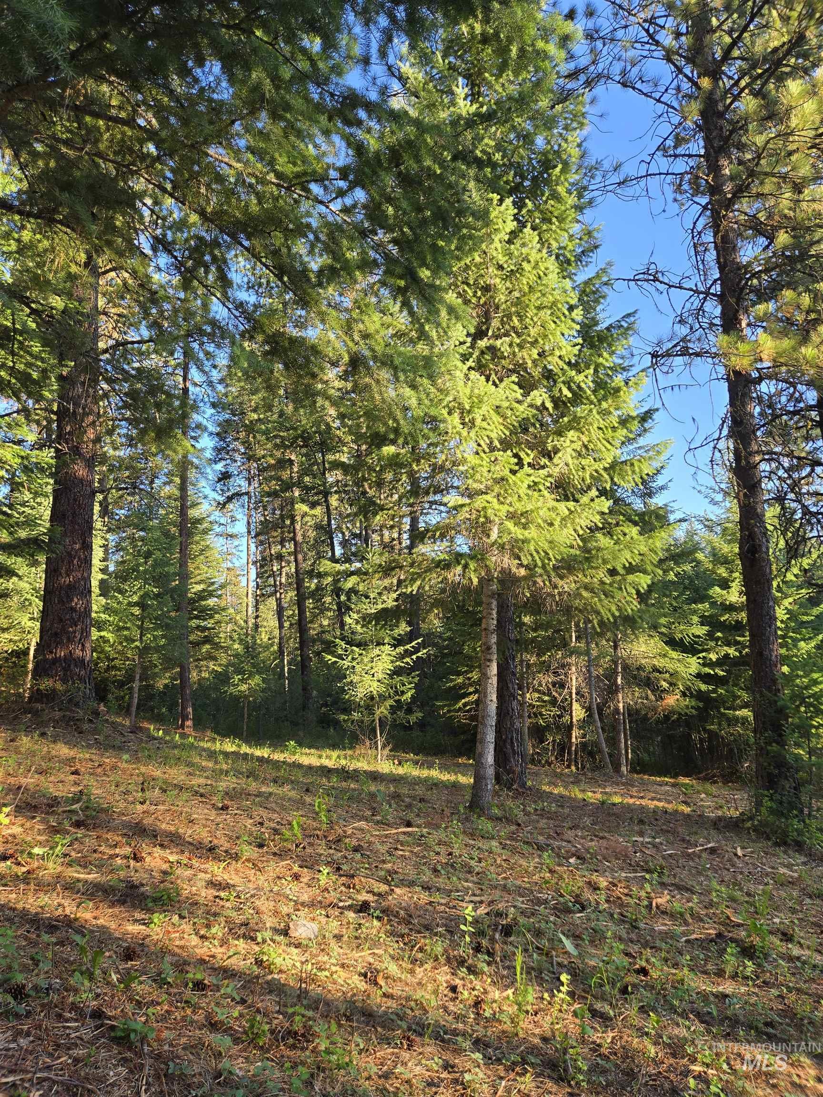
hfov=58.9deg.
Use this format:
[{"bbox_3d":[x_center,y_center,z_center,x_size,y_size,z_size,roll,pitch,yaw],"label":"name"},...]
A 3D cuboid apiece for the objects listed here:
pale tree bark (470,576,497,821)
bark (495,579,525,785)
[{"bbox_3d":[0.738,1.420,7.220,0.220,2.330,0.220,2,-6,6],"label":"pale tree bark"},{"bbox_3d":[1.100,1.577,8.430,0.310,2.320,0.310,-2,-6,7],"label":"bark"}]

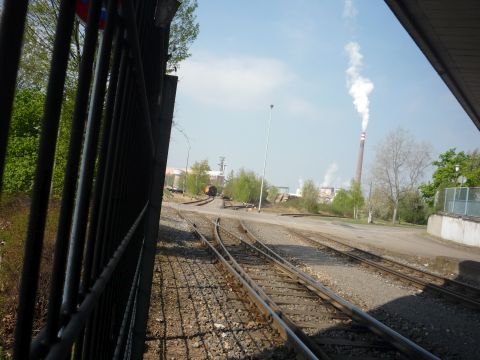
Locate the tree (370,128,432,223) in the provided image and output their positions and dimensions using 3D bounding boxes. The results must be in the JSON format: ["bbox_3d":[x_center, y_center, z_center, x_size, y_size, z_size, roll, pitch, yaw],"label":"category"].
[{"bbox_3d":[24.598,-0.613,68.000,8.600,14.600,8.600,6,-2,20],"label":"tree"}]

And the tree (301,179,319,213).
[{"bbox_3d":[11.521,2.759,72.000,2.900,5.300,2.900,6,-2,9],"label":"tree"}]

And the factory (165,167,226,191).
[{"bbox_3d":[-25.152,0.270,240.000,34.000,13.000,24.000,7,-2,-6],"label":"factory"}]

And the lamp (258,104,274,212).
[{"bbox_3d":[3.106,-2.449,53.000,0.400,12.600,0.400,6,-2,3],"label":"lamp"}]

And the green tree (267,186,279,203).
[{"bbox_3d":[8.790,3.922,120.000,3.200,4.400,3.200,6,-2,4],"label":"green tree"}]

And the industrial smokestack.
[{"bbox_3d":[161.596,-12.847,600.000,9.000,106.000,9.000,6,-2,15],"label":"industrial smokestack"}]

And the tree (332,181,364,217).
[{"bbox_3d":[17.362,3.120,71.000,5.000,5.900,4.600,6,-2,14],"label":"tree"}]

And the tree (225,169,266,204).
[{"bbox_3d":[0.943,1.467,93.000,8.000,7.400,7.000,7,-2,1],"label":"tree"}]

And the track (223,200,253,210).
[{"bbox_3d":[-0.394,4.055,70.000,2.600,0.250,36.000,6,-2,5],"label":"track"}]

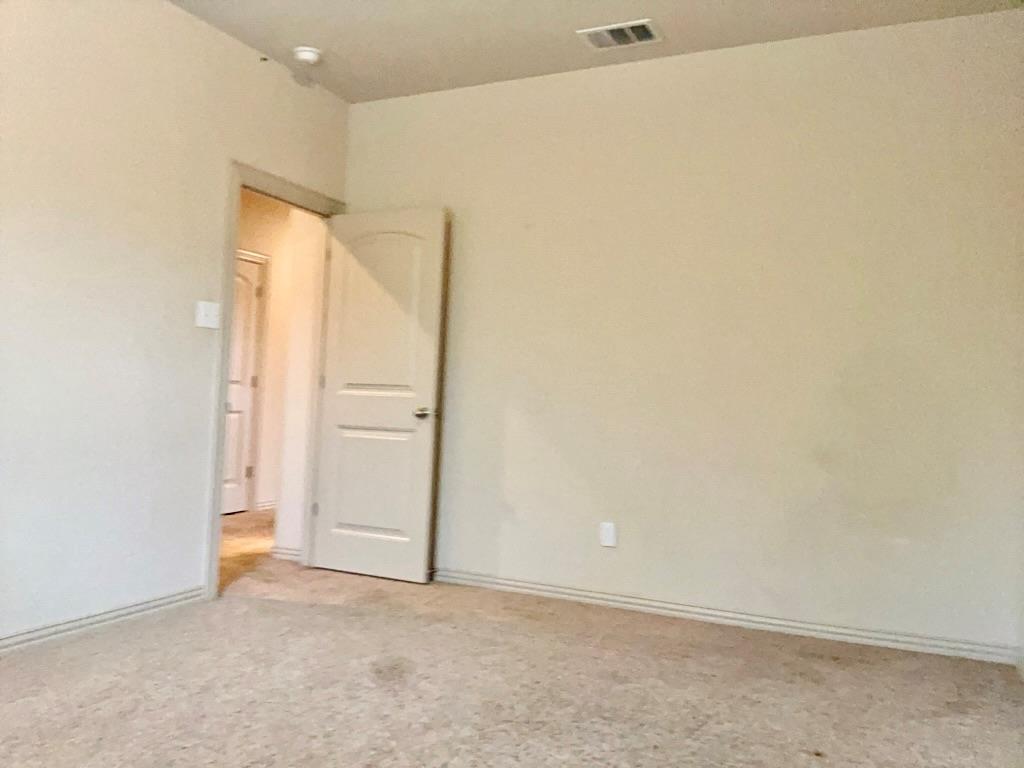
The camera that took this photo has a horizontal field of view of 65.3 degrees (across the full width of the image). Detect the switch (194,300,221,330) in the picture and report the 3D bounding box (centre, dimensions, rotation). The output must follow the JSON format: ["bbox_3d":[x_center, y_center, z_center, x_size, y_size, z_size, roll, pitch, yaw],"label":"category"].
[{"bbox_3d":[-1.447,-0.328,3.816,0.012,0.123,0.130,2,-1,25],"label":"switch"}]

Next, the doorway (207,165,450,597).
[{"bbox_3d":[-0.920,-0.006,4.163,0.814,2.130,0.935,2,-1,25],"label":"doorway"}]

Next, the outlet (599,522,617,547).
[{"bbox_3d":[0.480,0.753,3.989,0.077,0.117,0.012,2,-1,25],"label":"outlet"}]

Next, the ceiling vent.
[{"bbox_3d":[0.507,-1.620,3.740,0.350,0.020,0.205,2,-1,25],"label":"ceiling vent"}]

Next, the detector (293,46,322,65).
[{"bbox_3d":[-1.037,-1.661,4.051,0.142,0.046,0.142,2,-1,0],"label":"detector"}]

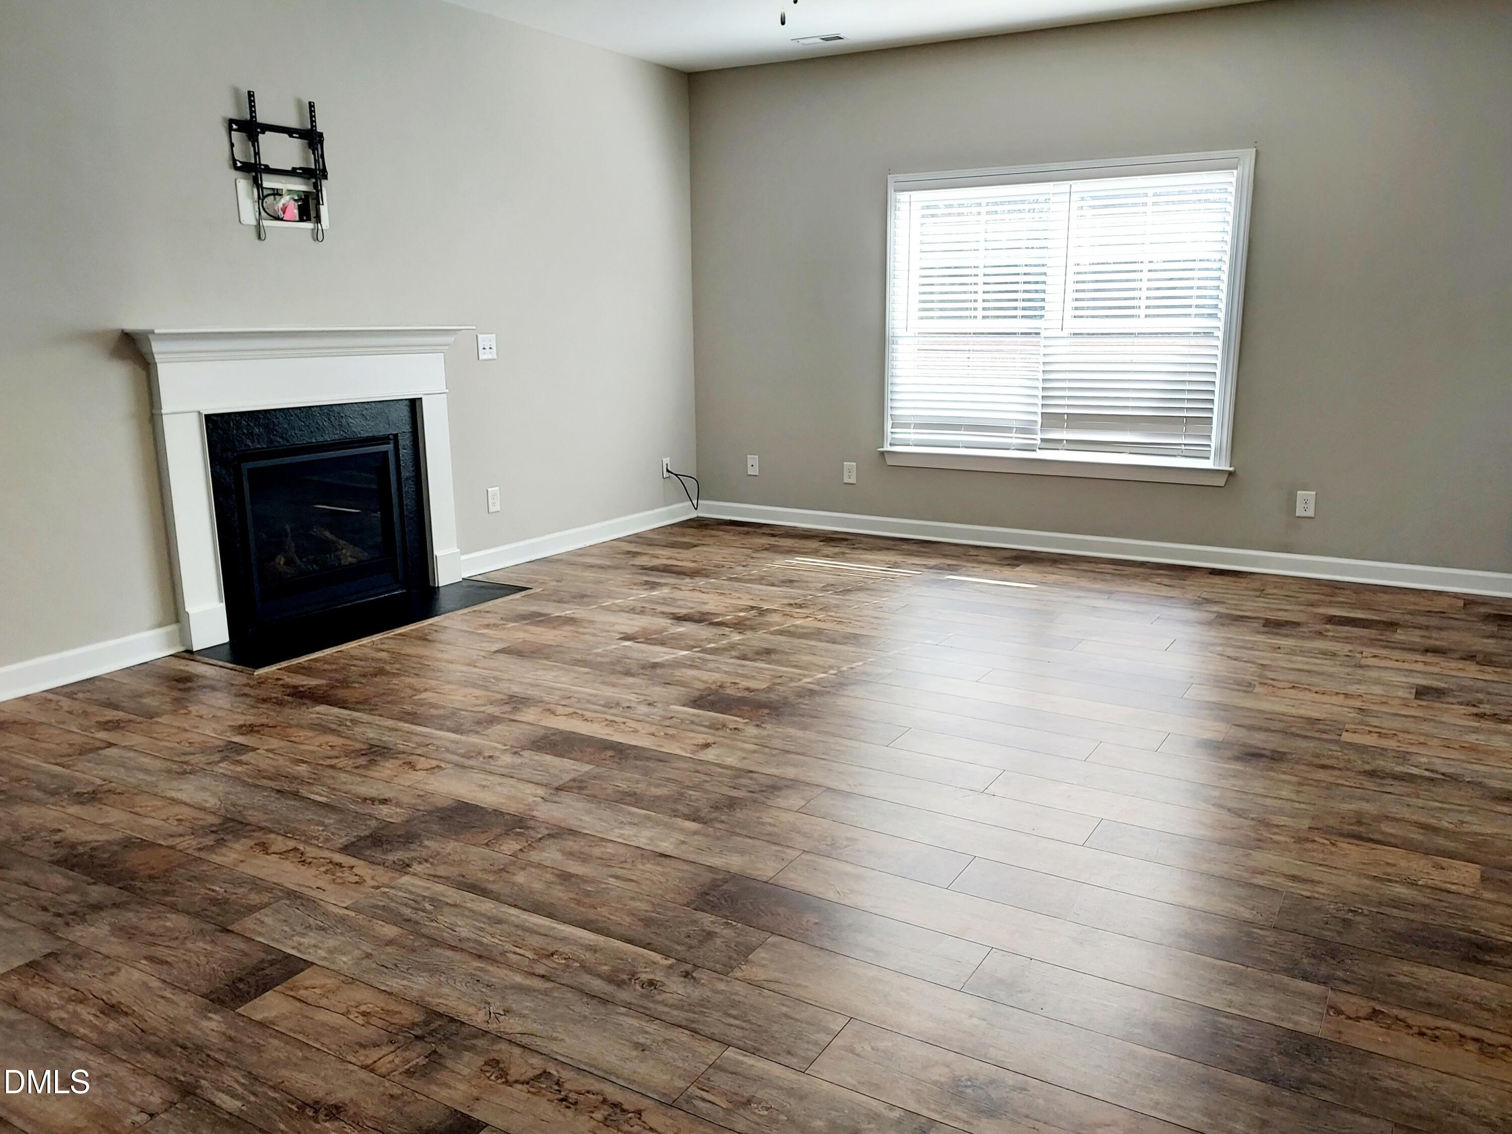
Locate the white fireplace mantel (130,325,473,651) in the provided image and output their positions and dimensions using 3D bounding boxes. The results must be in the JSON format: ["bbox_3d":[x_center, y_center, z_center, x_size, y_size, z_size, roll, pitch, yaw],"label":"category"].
[{"bbox_3d":[-1.809,-0.398,4.560,0.195,1.240,1.579,7,15,29],"label":"white fireplace mantel"}]

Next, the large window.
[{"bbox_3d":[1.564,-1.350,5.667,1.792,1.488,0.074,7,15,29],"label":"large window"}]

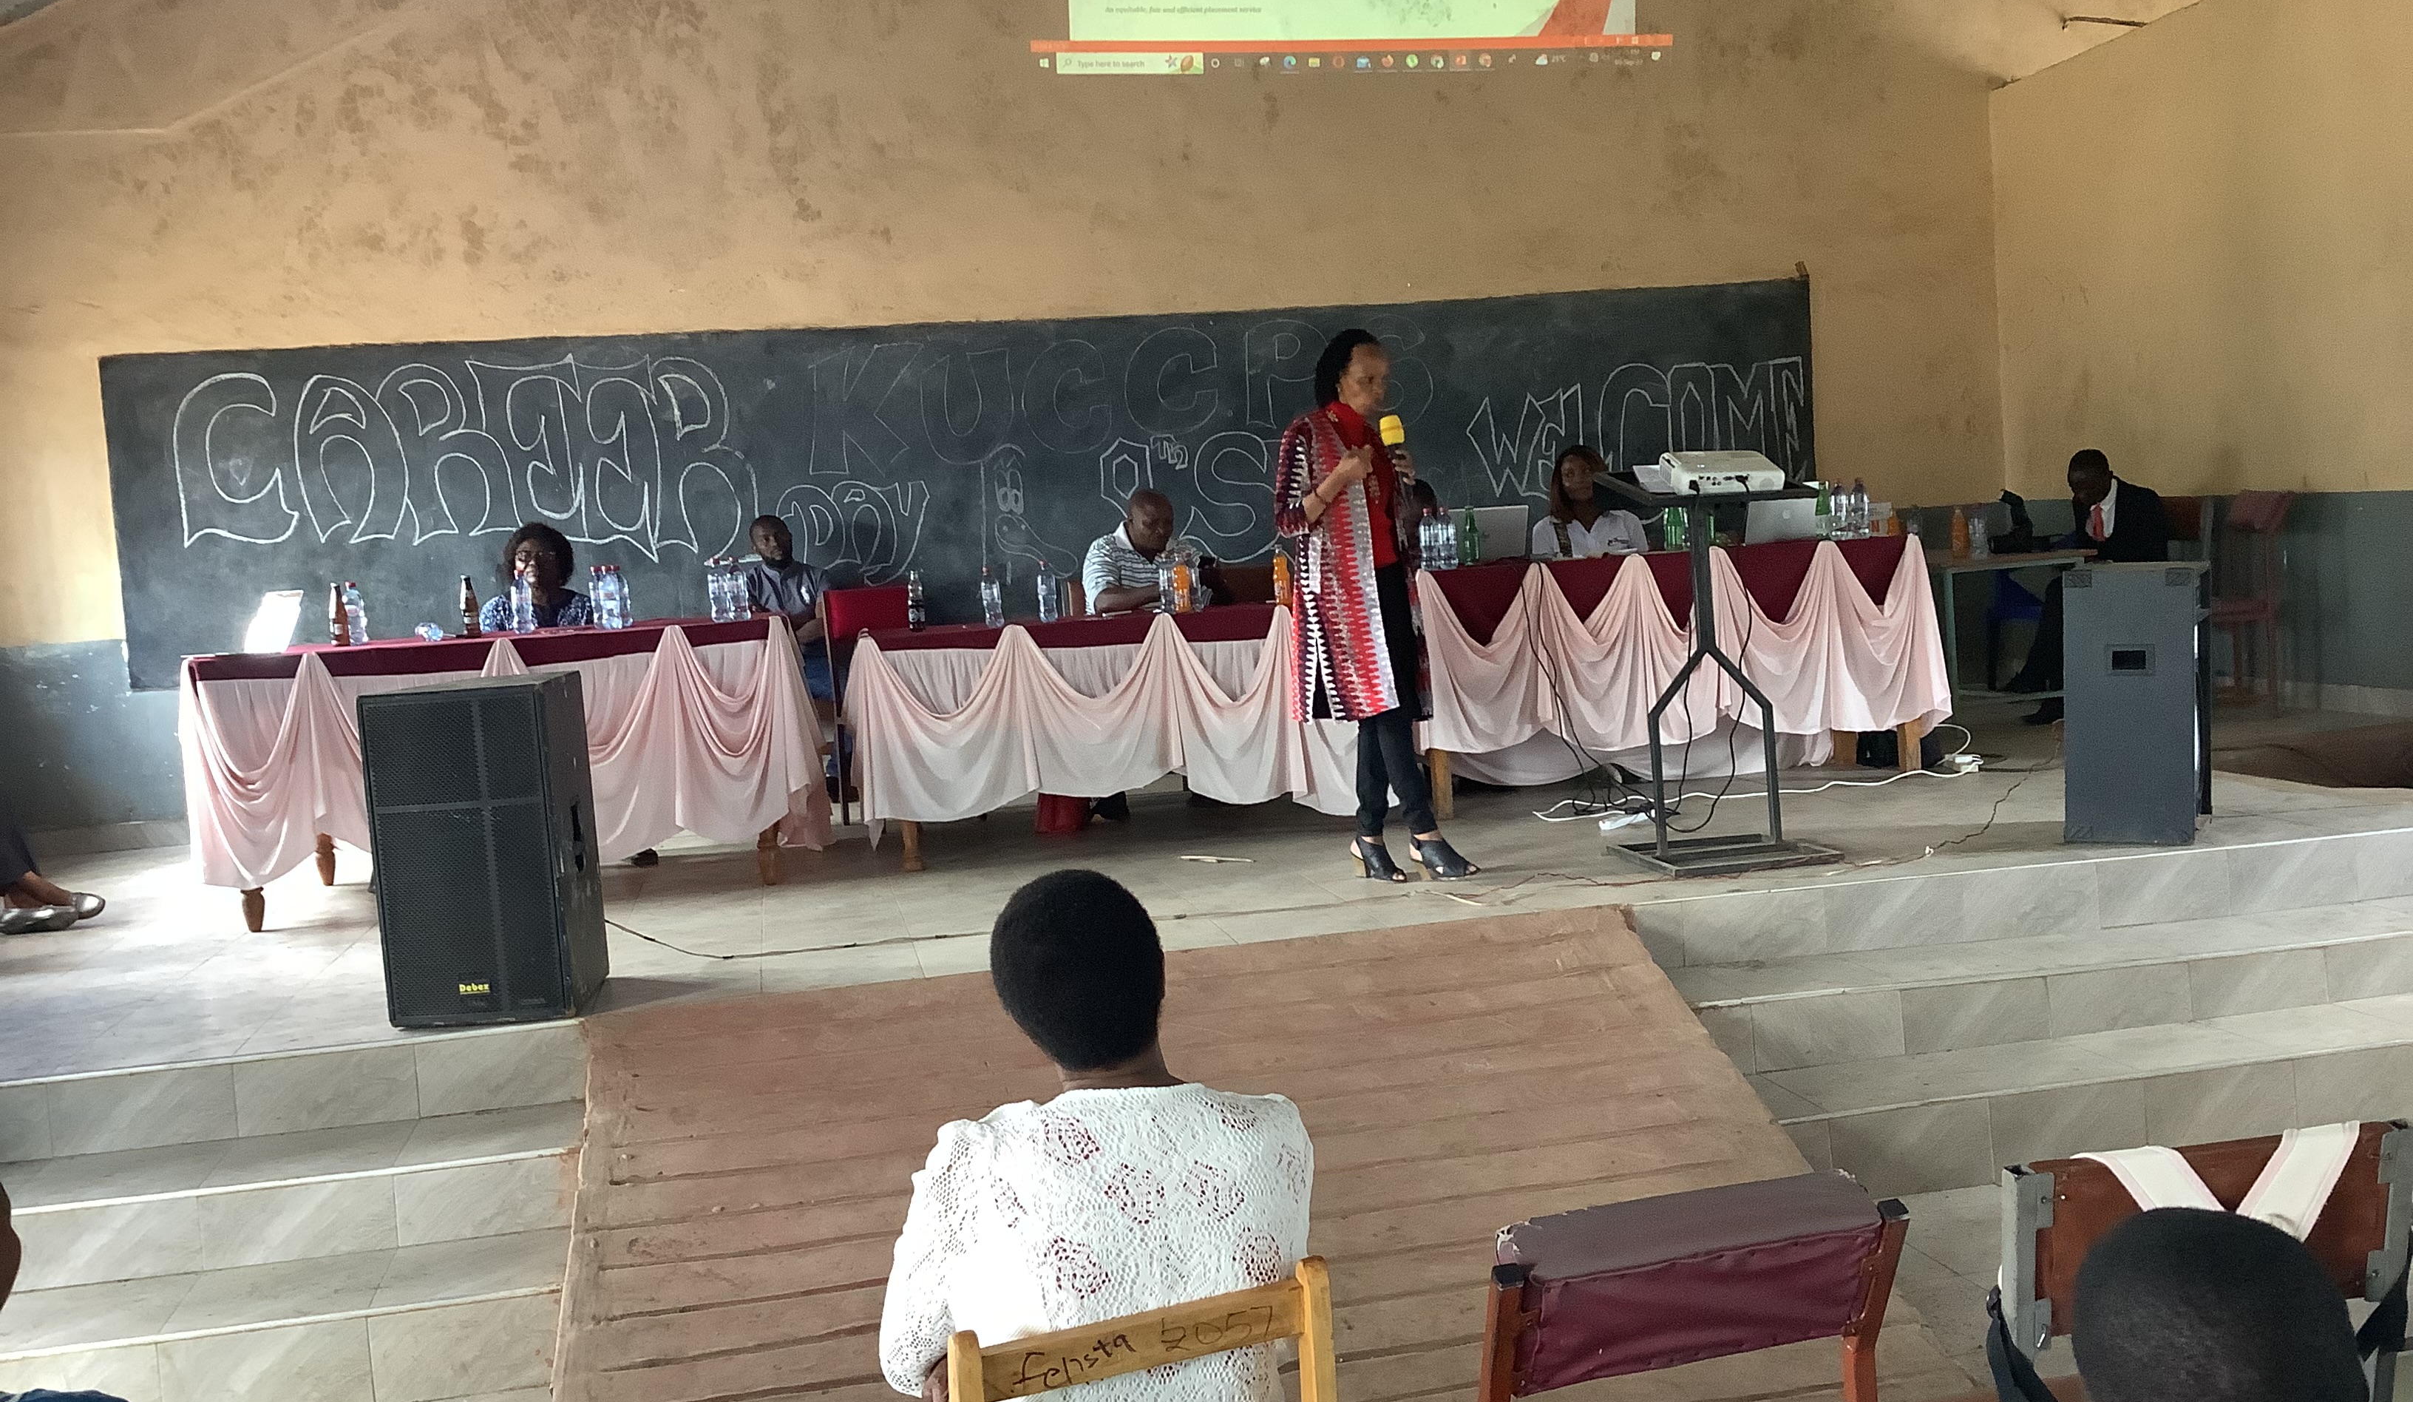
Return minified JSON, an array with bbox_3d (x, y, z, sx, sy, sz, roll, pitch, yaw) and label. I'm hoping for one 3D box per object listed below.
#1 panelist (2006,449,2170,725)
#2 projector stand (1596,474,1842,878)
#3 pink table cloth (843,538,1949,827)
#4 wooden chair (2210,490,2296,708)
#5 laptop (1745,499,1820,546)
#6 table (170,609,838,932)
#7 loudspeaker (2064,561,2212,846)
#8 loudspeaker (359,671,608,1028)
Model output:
[{"bbox_3d":[3.705,-0.479,8.986,0.720,1.130,0.500,-6,5,-23],"label":"panelist"},{"bbox_3d":[1.463,-0.100,6.256,0.550,1.120,0.540,-5,5,-11],"label":"projector stand"},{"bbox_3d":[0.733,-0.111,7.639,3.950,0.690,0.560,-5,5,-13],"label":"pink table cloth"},{"bbox_3d":[4.197,-0.395,8.937,0.500,0.905,0.420,-4,5,-5],"label":"wooden chair"},{"bbox_3d":[2.137,-0.682,7.983,0.315,0.205,0.270,-5,5,-11],"label":"laptop"},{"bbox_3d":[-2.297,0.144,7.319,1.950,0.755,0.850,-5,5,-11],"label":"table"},{"bbox_3d":[2.720,0.003,6.290,0.340,0.770,0.430,-1,5,31],"label":"loudspeaker"},{"bbox_3d":[-1.810,0.361,5.460,0.430,0.805,0.475,-4,5,-6],"label":"loudspeaker"}]

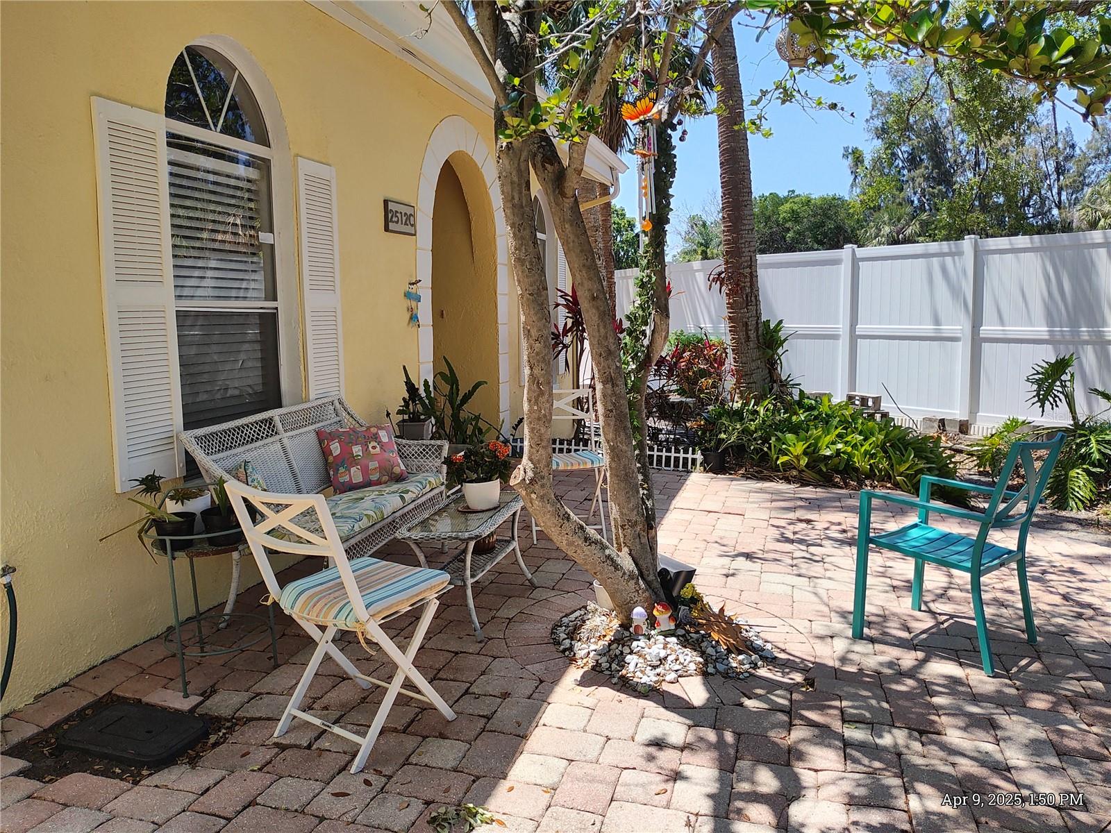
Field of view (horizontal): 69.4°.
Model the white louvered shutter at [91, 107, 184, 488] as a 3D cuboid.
[{"bbox_3d":[-1.650,-0.464,3.201,0.033,1.482,0.340,2,8,17],"label":"white louvered shutter"}]

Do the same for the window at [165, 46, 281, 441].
[{"bbox_3d":[-1.545,-0.729,3.754,0.120,1.930,0.850,2,8,17],"label":"window"}]

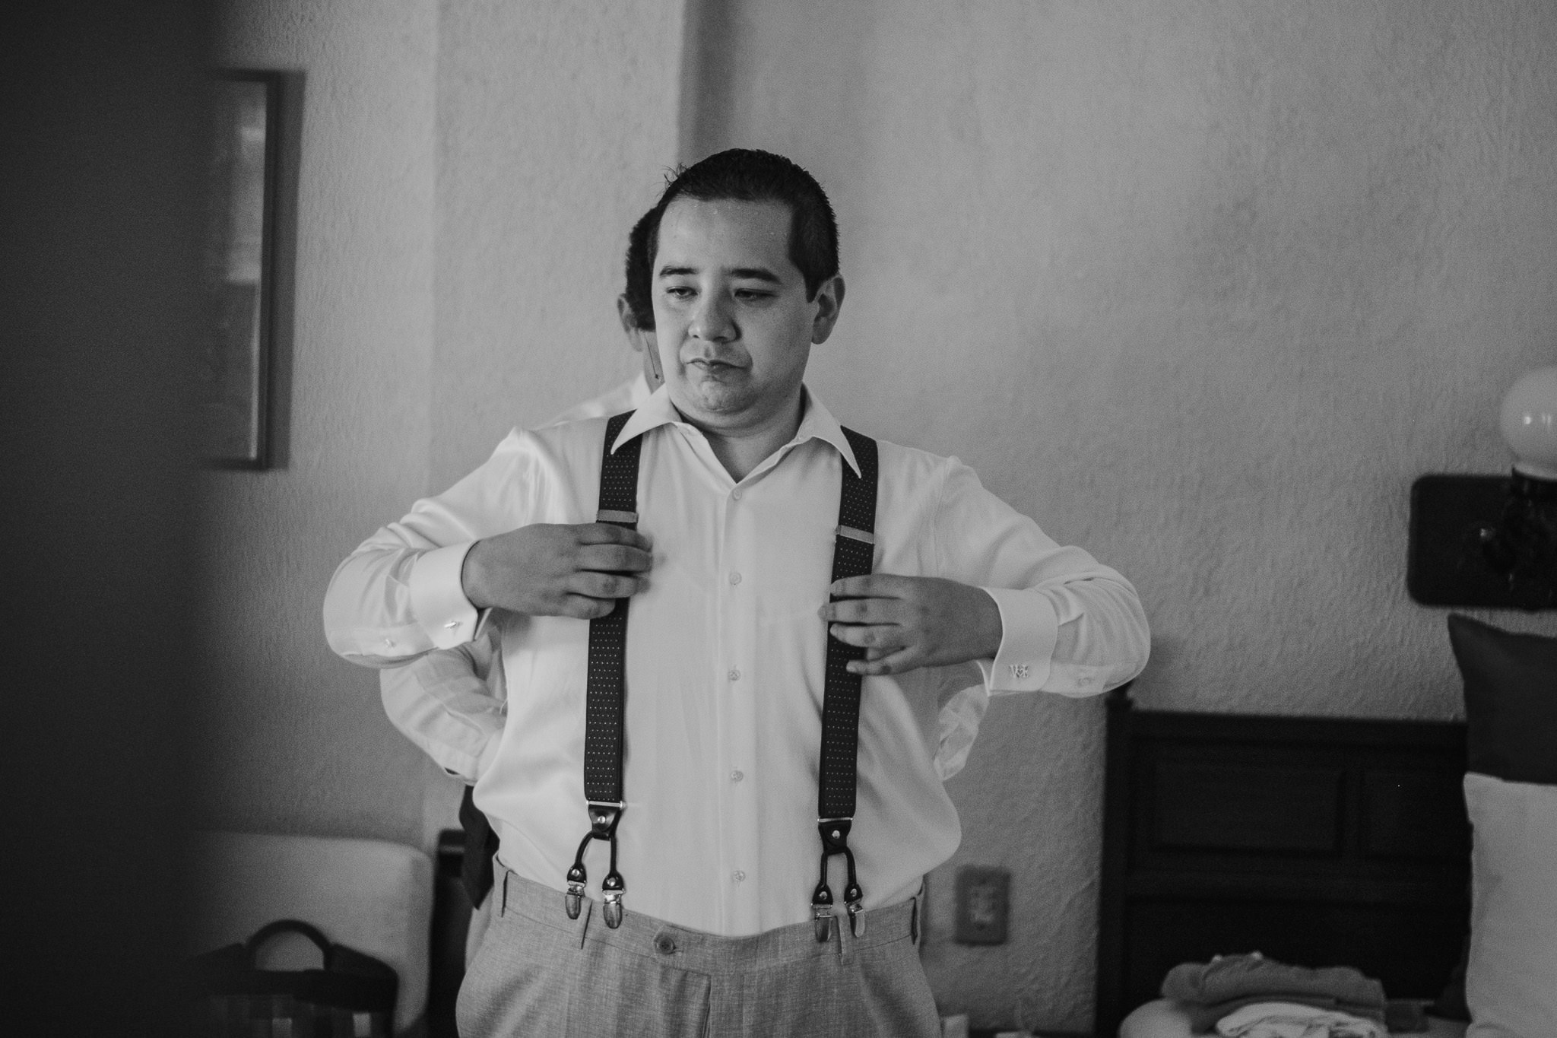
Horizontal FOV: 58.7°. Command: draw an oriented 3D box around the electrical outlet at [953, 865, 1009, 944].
[{"bbox_3d":[0.317,0.600,2.150,0.079,0.118,0.012,2,0,0],"label":"electrical outlet"}]

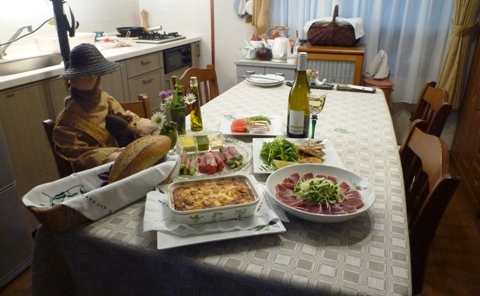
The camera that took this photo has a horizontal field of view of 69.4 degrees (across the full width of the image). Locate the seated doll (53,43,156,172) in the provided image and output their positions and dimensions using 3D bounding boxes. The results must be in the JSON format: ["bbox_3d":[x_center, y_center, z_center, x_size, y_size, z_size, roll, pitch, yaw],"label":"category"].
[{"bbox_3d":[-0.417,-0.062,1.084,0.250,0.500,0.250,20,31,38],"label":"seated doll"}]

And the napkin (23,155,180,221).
[{"bbox_3d":[-0.307,0.104,0.842,0.360,0.090,0.145,-18,30,-35],"label":"napkin"}]

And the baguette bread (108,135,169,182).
[{"bbox_3d":[-0.265,0.029,0.949,0.100,0.088,0.240,11,32,25],"label":"baguette bread"}]

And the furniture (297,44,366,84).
[{"bbox_3d":[0.671,-0.325,2.636,0.410,0.840,0.330,9,25,18],"label":"furniture"}]

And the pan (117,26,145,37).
[{"bbox_3d":[-0.882,-0.957,2.845,0.260,0.055,0.260,6,25,13],"label":"pan"}]

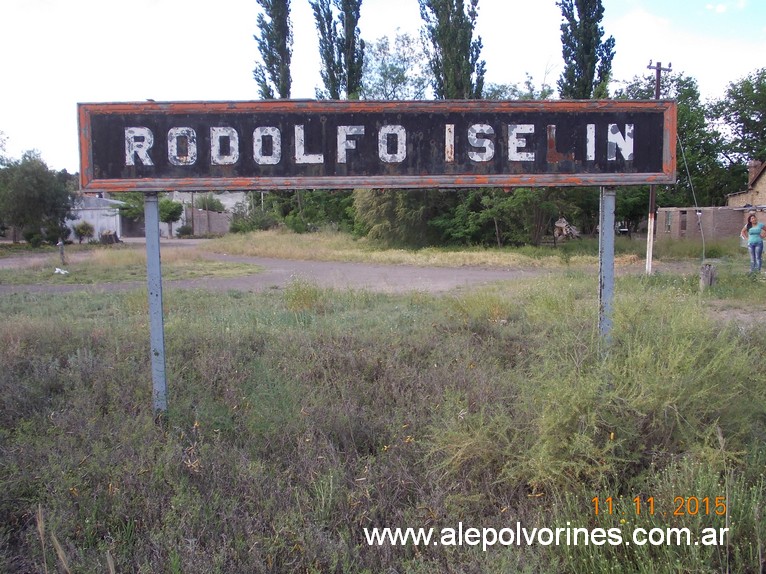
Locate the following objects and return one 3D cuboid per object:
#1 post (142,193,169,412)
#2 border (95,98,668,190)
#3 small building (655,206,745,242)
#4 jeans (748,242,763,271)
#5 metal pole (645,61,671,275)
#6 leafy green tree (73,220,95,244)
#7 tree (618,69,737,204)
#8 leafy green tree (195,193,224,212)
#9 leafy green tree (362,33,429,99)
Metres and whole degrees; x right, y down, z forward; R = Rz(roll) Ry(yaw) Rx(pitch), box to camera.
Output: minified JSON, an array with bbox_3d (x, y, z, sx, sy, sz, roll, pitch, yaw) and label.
[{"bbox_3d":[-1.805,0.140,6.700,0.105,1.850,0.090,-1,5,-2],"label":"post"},{"bbox_3d":[-0.044,-1.135,6.720,4.740,0.700,0.110,-1,5,-2],"label":"border"},{"bbox_3d":[16.772,-3.131,44.448,2.900,2.200,4.000,4,6,42],"label":"small building"},{"bbox_3d":[10.502,-0.860,23.700,0.400,0.880,0.260,1,5,17],"label":"jeans"},{"bbox_3d":[7.665,-3.341,23.600,0.660,5.900,0.220,0,5,-18],"label":"metal pole"},{"bbox_3d":[-19.596,-3.566,55.000,1.450,1.550,1.400,-1,5,0],"label":"leafy green tree"},{"bbox_3d":[17.517,-7.643,50.000,6.800,10.000,6.500,-1,5,0],"label":"tree"},{"bbox_3d":[-16.512,-6.995,80.000,2.900,4.200,2.800,-1,5,0],"label":"leafy green tree"},{"bbox_3d":[0.848,-11.100,62.000,6.200,14.300,6.200,-1,5,0],"label":"leafy green tree"}]

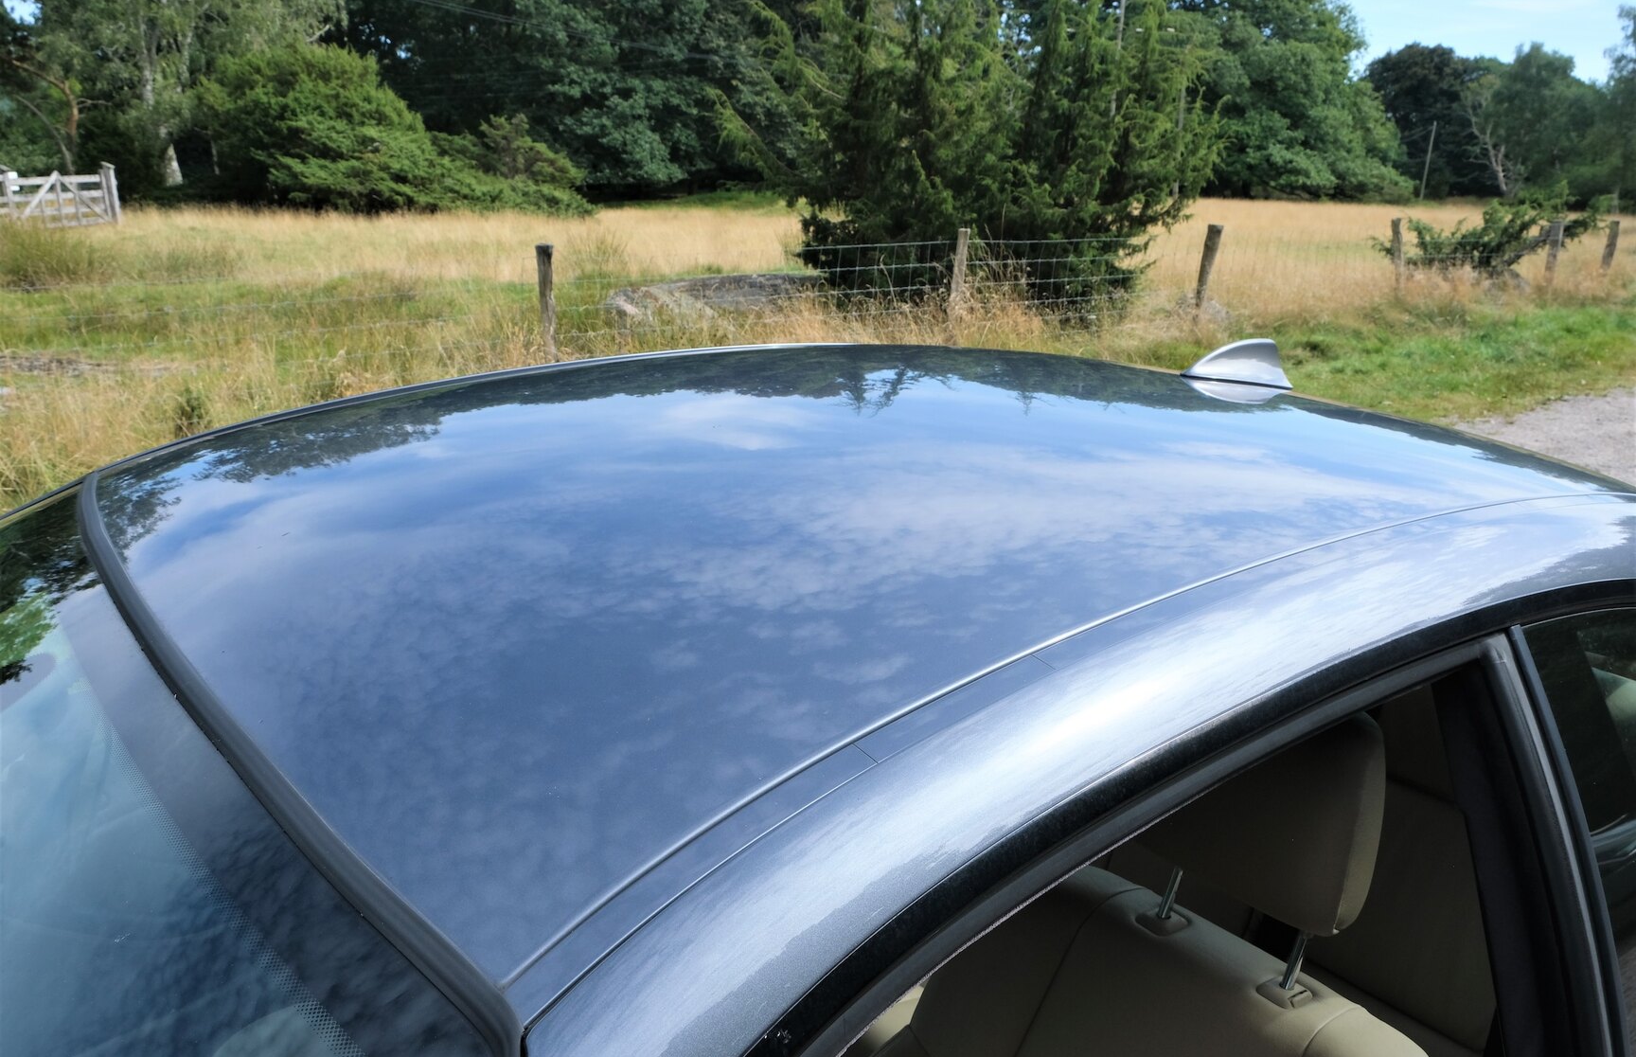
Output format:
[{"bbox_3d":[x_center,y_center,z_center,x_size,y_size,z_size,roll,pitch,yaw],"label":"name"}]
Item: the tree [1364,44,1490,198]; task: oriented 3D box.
[{"bbox_3d":[43.680,-29.170,88.000,9.500,10.800,9.000,7,18,24],"label":"tree"}]

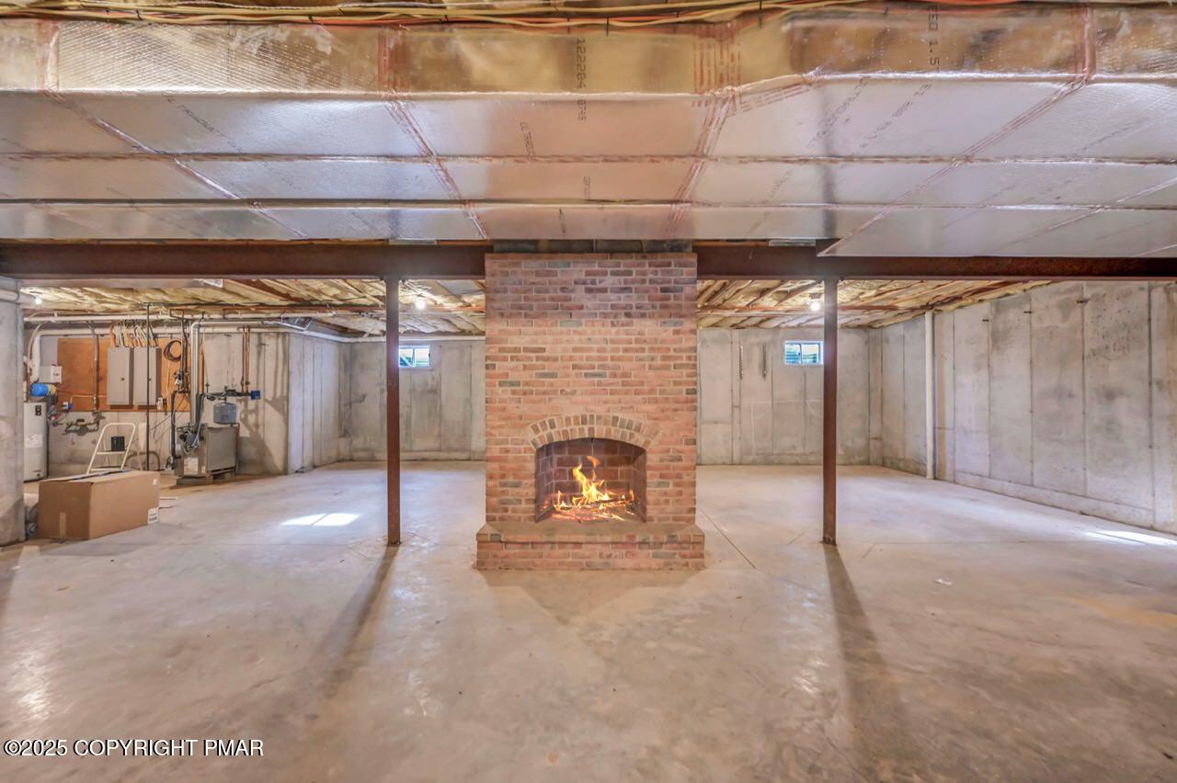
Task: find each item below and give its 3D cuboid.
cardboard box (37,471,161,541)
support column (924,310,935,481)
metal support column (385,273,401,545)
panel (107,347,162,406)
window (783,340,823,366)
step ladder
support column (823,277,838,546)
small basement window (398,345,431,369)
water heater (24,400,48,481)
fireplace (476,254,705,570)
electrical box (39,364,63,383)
[{"bbox_3d":[-4.755,1.090,4.470,0.580,0.510,0.600,0,0,7],"label":"cardboard box"},{"bbox_3d":[5.300,0.060,7.100,0.095,2.600,0.095,0,0,0],"label":"support column"},{"bbox_3d":[-1.720,0.177,4.050,0.108,2.335,0.108,0,0,0],"label":"metal support column"},{"bbox_3d":[-7.270,-0.240,7.360,0.800,0.910,0.100,0,0,0],"label":"panel"},{"bbox_3d":[4.100,-0.726,8.700,0.740,0.470,0.100,0,0,3],"label":"window"},{"bbox_3d":[-6.450,0.895,6.250,0.460,0.930,0.520,0,0,-3],"label":"step ladder"},{"bbox_3d":[2.140,0.177,4.050,0.108,2.335,0.108,0,0,0],"label":"support column"},{"bbox_3d":[-3.500,-0.712,9.200,0.720,0.470,0.100,0,0,3],"label":"small basement window"},{"bbox_3d":[-8.690,0.775,7.000,0.530,1.180,0.530,0,0,6],"label":"water heater"},{"bbox_3d":[0.020,0.110,4.040,1.730,2.470,1.150,0,0,0],"label":"fireplace"},{"bbox_3d":[-8.870,-0.281,7.560,0.260,0.280,0.110,0,0,0],"label":"electrical box"}]

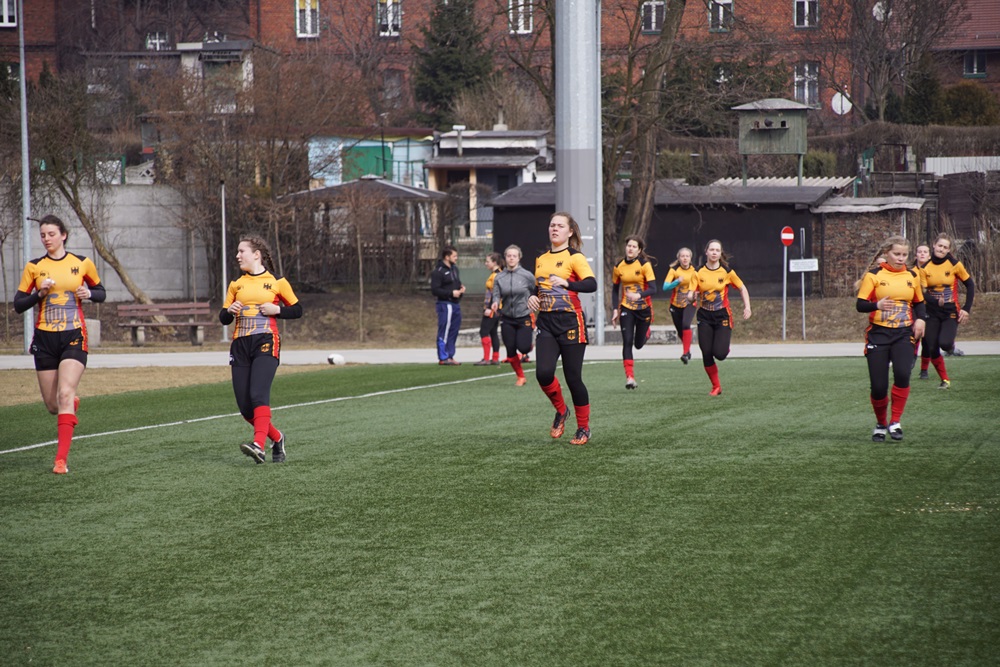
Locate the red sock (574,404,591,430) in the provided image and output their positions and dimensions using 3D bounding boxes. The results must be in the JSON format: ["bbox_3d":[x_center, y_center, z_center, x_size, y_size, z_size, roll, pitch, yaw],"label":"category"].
[{"bbox_3d":[0.608,0.619,36.600,0.105,0.210,0.115,6,19,22],"label":"red sock"}]

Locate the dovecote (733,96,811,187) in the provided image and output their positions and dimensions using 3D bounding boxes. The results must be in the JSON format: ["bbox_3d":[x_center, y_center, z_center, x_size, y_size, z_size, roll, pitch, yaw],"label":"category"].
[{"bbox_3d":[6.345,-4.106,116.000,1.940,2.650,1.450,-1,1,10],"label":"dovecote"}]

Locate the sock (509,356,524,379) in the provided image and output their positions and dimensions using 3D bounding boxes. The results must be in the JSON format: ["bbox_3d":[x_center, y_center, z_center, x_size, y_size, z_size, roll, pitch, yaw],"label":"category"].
[{"bbox_3d":[0.198,0.399,58.200,0.110,0.250,0.125,-25,8,13],"label":"sock"}]

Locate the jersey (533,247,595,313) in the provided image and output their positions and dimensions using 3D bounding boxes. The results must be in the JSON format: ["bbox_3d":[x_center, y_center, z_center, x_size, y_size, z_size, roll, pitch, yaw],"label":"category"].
[{"bbox_3d":[0.472,-0.391,36.900,0.420,0.500,0.280,0,1,27],"label":"jersey"}]

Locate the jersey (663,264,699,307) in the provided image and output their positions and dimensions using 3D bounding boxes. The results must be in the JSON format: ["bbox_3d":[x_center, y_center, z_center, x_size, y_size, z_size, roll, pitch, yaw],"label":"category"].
[{"bbox_3d":[2.361,-0.595,64.000,0.500,0.550,0.320,-1,4,4],"label":"jersey"}]

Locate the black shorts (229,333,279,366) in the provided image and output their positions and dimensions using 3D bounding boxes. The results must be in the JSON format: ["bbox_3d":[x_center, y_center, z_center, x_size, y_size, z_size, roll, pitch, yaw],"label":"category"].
[{"bbox_3d":[-1.705,0.104,34.800,0.330,0.260,0.250,-1,1,17],"label":"black shorts"}]

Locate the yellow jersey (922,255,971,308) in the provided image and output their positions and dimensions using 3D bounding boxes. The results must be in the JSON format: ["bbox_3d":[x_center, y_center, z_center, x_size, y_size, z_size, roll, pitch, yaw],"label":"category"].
[{"bbox_3d":[4.806,-0.567,54.000,0.480,0.540,0.280,0,1,18],"label":"yellow jersey"}]

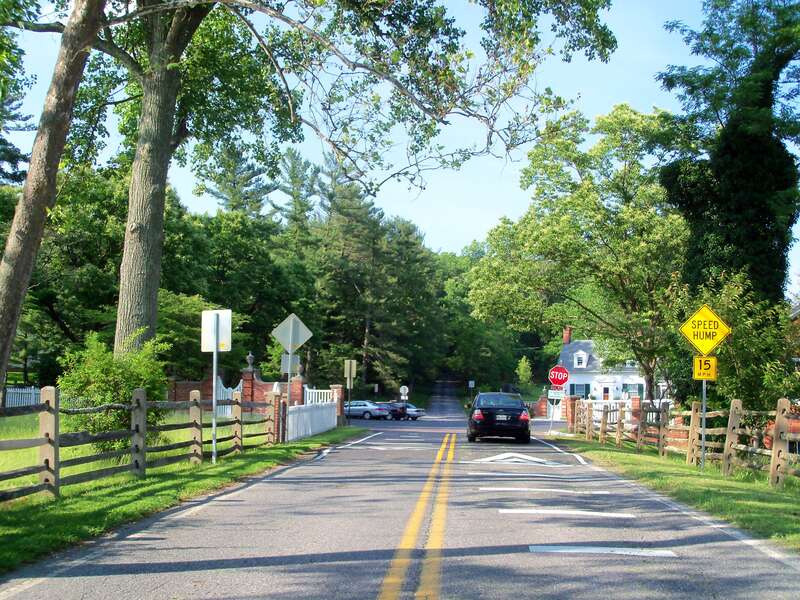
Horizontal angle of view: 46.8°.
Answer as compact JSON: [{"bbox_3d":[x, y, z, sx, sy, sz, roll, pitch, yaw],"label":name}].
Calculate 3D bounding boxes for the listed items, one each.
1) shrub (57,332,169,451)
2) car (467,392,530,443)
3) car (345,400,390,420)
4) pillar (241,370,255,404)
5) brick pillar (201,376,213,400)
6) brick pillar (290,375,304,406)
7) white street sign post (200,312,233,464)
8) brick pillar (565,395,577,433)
[{"bbox_3d":[-6.220,1.985,20.137,2.400,2.558,2.300,0,-6,4],"label":"shrub"},{"bbox_3d":[3.085,3.709,29.480,1.850,1.490,4.850,0,-6,4],"label":"car"},{"bbox_3d":[-3.126,8.070,68.078,4.700,1.450,1.800,-4,-7,30],"label":"car"},{"bbox_3d":[-8.386,4.989,51.128,0.680,2.394,0.680,0,-6,4],"label":"pillar"},{"bbox_3d":[-9.635,4.576,47.000,0.600,2.150,0.600,-1,-6,5],"label":"brick pillar"},{"bbox_3d":[-5.544,5.121,50.110,0.680,2.049,0.680,0,-6,4],"label":"brick pillar"},{"bbox_3d":[-3.486,1.635,17.557,0.610,2.940,0.070,0,-6,4],"label":"white street sign post"},{"bbox_3d":[6.791,4.523,36.576,0.460,1.426,0.460,0,-6,4],"label":"brick pillar"}]

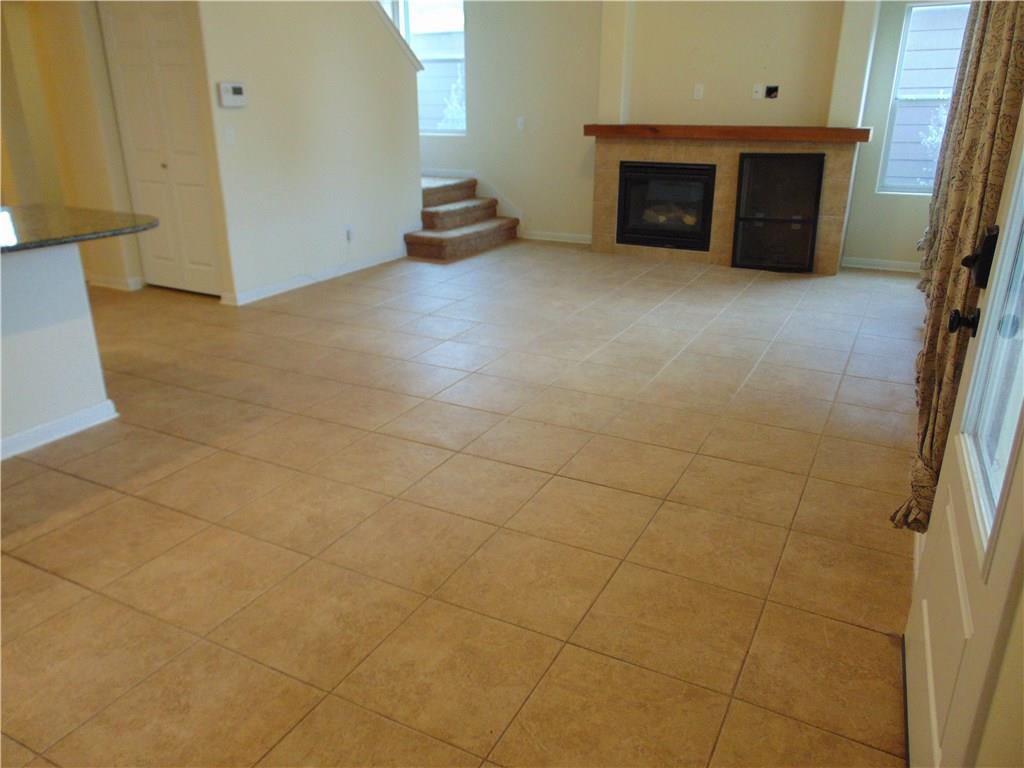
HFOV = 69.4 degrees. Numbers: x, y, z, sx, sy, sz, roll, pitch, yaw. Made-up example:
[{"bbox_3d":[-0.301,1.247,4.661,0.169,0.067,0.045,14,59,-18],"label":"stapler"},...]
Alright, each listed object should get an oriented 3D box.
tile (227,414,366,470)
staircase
[{"bbox_3d":[-0.941,0.256,3.325,0.452,0.010,0.452,10,23,26],"label":"tile"},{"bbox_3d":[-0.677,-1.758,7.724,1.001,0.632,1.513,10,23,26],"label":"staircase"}]

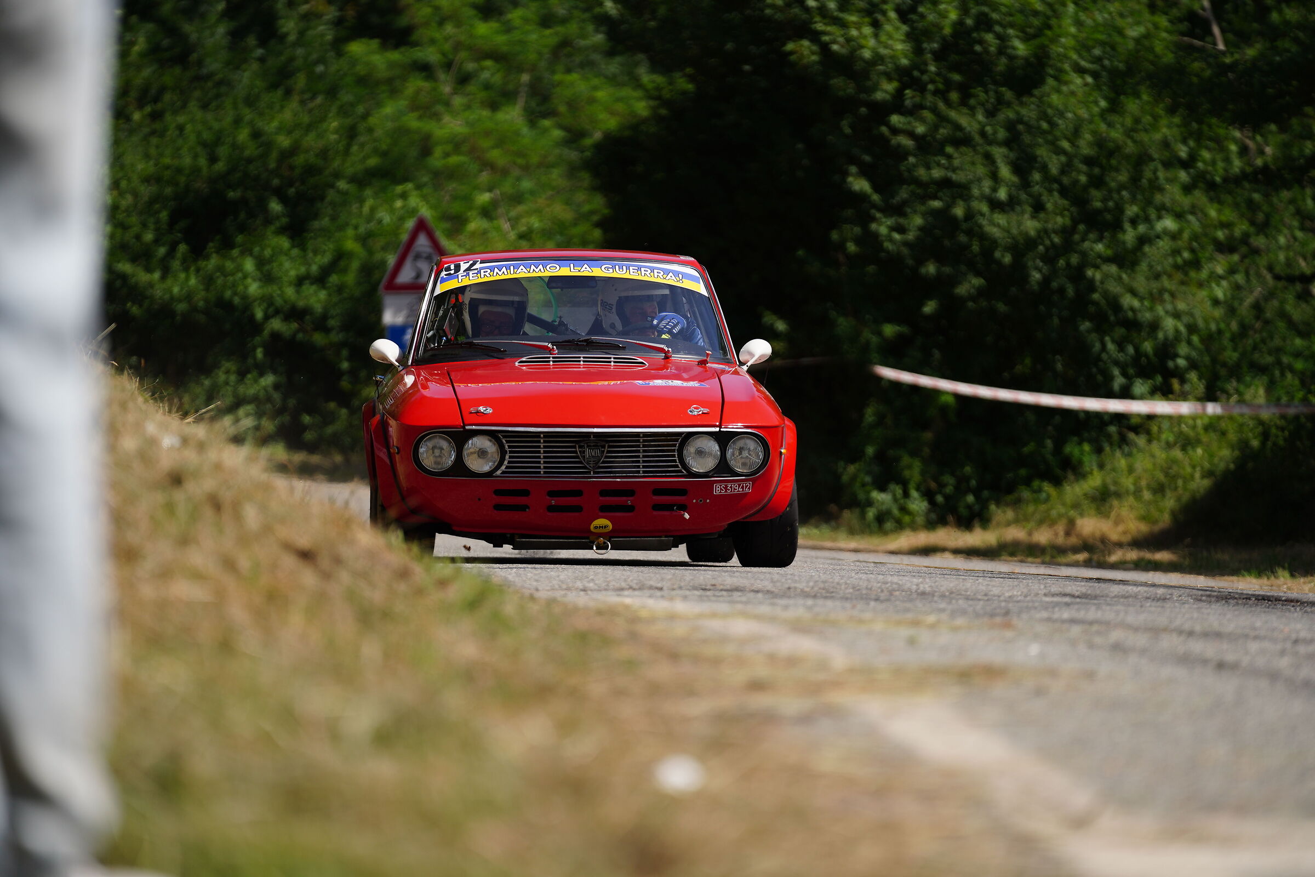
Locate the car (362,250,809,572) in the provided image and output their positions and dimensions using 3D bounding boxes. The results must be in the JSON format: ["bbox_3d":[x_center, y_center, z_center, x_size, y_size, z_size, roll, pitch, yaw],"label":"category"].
[{"bbox_3d":[-0.346,-0.125,29.100,1.630,1.260,3.920,0,0,-3],"label":"car"}]

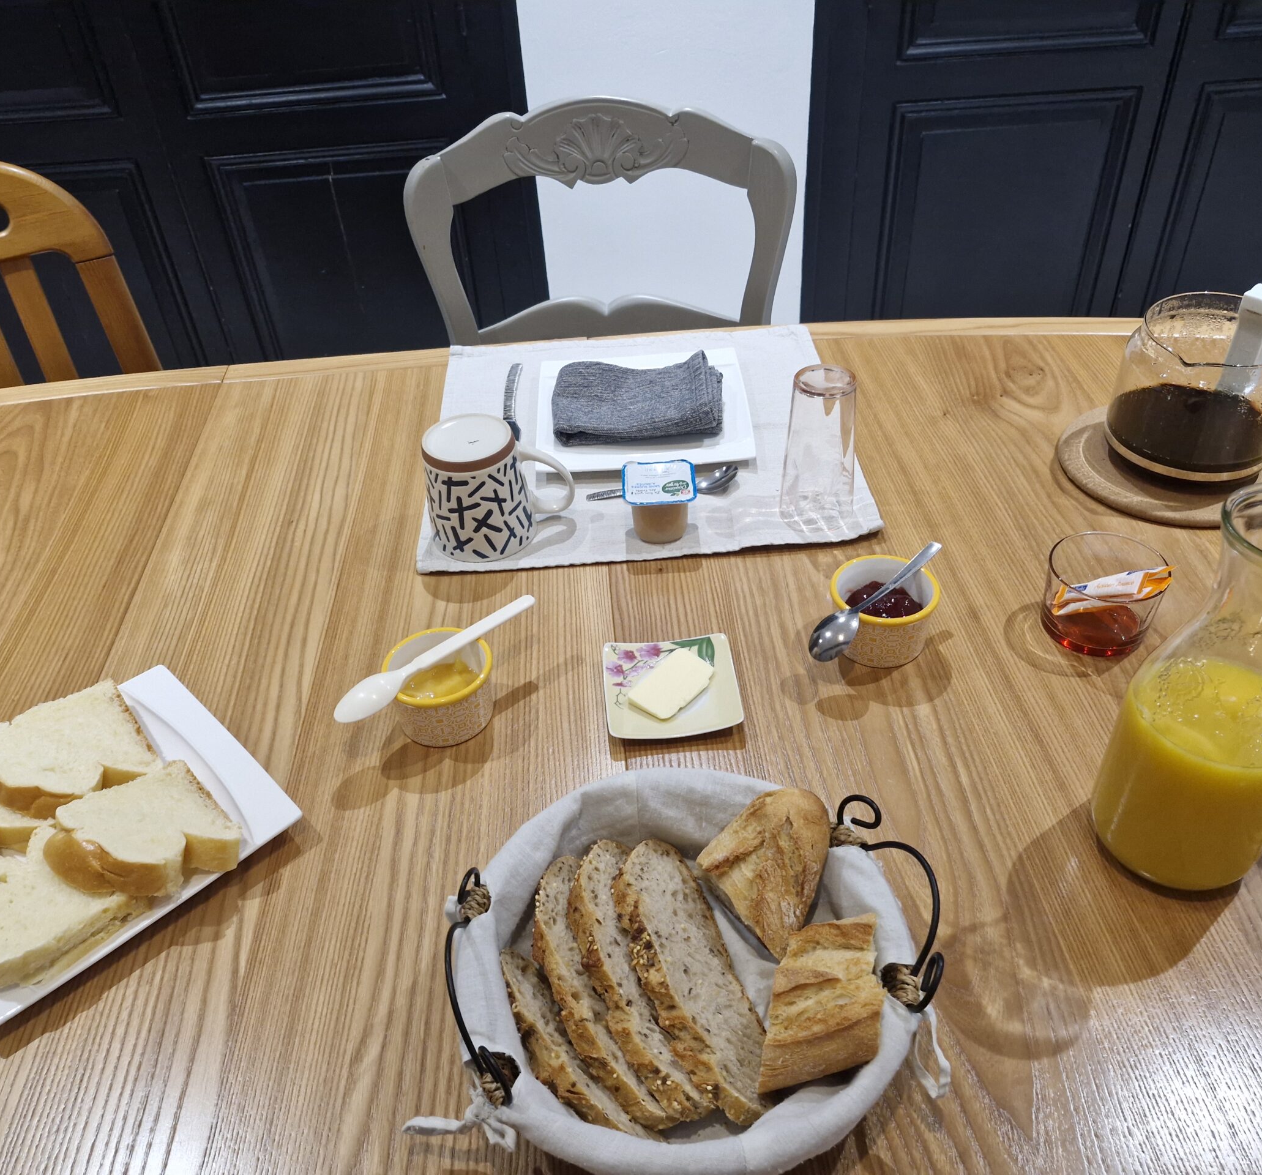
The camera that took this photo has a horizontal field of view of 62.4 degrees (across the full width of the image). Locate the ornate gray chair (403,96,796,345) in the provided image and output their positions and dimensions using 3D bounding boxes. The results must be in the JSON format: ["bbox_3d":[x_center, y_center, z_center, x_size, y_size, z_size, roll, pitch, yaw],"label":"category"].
[{"bbox_3d":[-0.021,-0.006,1.284,0.480,0.990,0.540,-2,40,3],"label":"ornate gray chair"}]

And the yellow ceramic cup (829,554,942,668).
[{"bbox_3d":[0.193,0.021,0.798,0.082,0.050,0.082,-3,40,2],"label":"yellow ceramic cup"}]

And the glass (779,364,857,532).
[{"bbox_3d":[0.165,-0.121,0.906,0.067,0.133,0.067,-4,40,0],"label":"glass"}]

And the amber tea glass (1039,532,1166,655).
[{"bbox_3d":[0.351,0.007,0.779,0.083,0.059,0.083,-4,39,0],"label":"amber tea glass"}]

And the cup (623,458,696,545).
[{"bbox_3d":[0.026,-0.074,0.924,0.065,0.053,0.068,-2,40,3],"label":"cup"}]

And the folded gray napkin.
[{"bbox_3d":[0.010,-0.195,1.064,0.176,0.036,0.122,-4,39,0],"label":"folded gray napkin"}]

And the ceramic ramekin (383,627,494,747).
[{"bbox_3d":[-0.137,0.075,0.762,0.081,0.050,0.081,-4,40,0],"label":"ceramic ramekin"}]

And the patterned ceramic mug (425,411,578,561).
[{"bbox_3d":[-0.116,-0.090,0.915,0.133,0.097,0.095,-1,39,4],"label":"patterned ceramic mug"}]

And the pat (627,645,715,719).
[{"bbox_3d":[0.030,0.072,0.756,0.063,0.008,0.036,-33,46,-31],"label":"pat"}]

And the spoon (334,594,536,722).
[{"bbox_3d":[-0.138,0.050,0.754,0.172,0.021,0.036,-31,46,-28],"label":"spoon"}]

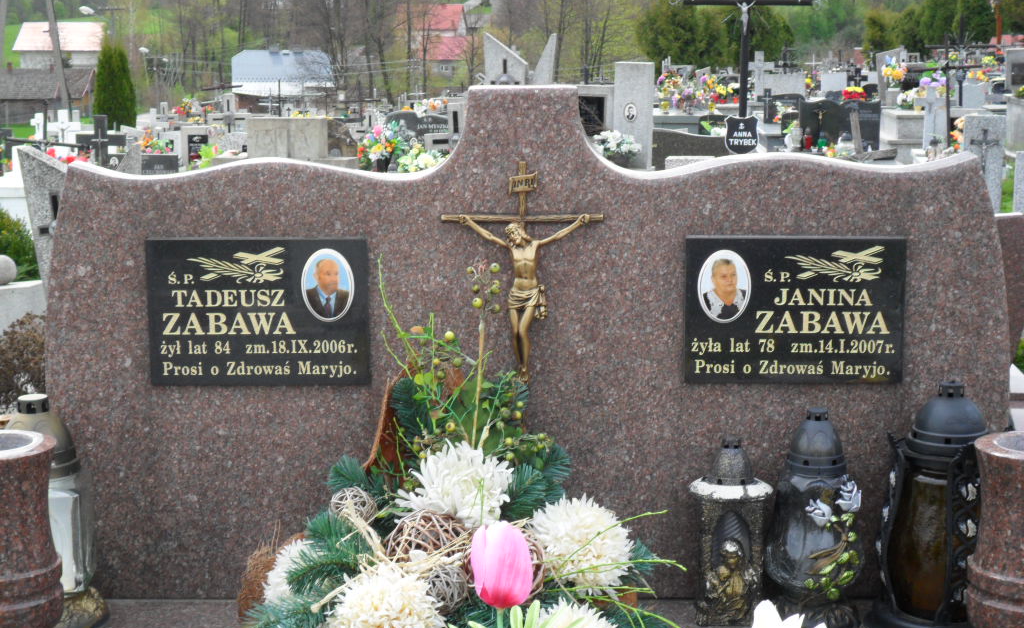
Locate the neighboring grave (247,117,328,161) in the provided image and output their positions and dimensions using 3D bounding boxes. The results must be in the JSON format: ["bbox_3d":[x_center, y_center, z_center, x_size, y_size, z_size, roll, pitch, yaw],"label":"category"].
[{"bbox_3d":[-2.048,-1.601,17.000,0.750,0.410,0.300,0,10,0],"label":"neighboring grave"}]

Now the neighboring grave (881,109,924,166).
[{"bbox_3d":[4.949,-2.251,23.500,0.620,0.720,1.000,0,11,-1],"label":"neighboring grave"}]

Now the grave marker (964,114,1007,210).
[{"bbox_3d":[3.926,-1.227,15.500,0.360,0.860,0.120,0,11,-1],"label":"grave marker"}]

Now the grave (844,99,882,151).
[{"bbox_3d":[4.890,-2.630,26.000,0.570,0.710,0.120,0,11,-1],"label":"grave"}]

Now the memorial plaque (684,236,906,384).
[{"bbox_3d":[0.421,-0.005,2.770,0.325,0.218,0.026,0,11,-1],"label":"memorial plaque"}]

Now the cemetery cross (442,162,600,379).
[{"bbox_3d":[0.014,-0.055,2.505,0.217,0.301,0.040,0,10,0],"label":"cemetery cross"}]

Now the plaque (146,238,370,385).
[{"bbox_3d":[-0.373,-0.003,2.750,0.325,0.218,0.026,0,11,-1],"label":"plaque"}]

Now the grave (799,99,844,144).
[{"bbox_3d":[4.318,-2.637,26.000,0.600,0.700,0.120,0,11,-1],"label":"grave"}]

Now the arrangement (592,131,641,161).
[{"bbox_3d":[0.813,-1.280,14.500,0.370,0.290,0.330,0,10,0],"label":"arrangement"}]

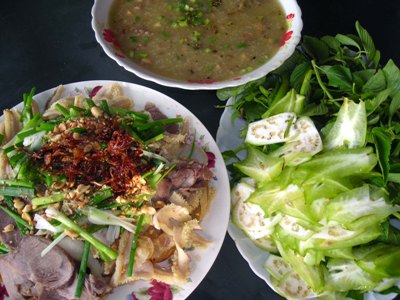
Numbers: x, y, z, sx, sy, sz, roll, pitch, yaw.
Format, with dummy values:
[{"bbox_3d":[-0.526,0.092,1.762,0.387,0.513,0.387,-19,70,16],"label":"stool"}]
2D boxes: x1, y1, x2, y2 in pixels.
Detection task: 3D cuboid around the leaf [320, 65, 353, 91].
[{"bbox_3d":[0.151,-0.080,0.486,0.044,0.008,0.024,40,67,17],"label":"leaf"}]

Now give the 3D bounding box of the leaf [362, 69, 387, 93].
[{"bbox_3d":[0.178,-0.072,0.452,0.016,0.013,0.028,40,65,21],"label":"leaf"}]

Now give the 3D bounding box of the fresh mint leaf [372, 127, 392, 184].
[{"bbox_3d":[0.178,0.005,0.433,0.011,0.012,0.064,2,62,-2],"label":"fresh mint leaf"}]

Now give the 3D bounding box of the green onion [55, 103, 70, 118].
[{"bbox_3d":[-0.133,-0.038,0.425,0.007,0.010,0.024,-35,65,-21],"label":"green onion"}]

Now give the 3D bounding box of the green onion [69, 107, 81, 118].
[{"bbox_3d":[-0.130,-0.039,0.456,0.010,0.009,0.013,-20,65,-13],"label":"green onion"}]

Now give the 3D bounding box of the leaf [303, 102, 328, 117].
[{"bbox_3d":[0.124,-0.042,0.471,0.033,0.008,0.012,-17,64,-12],"label":"leaf"}]

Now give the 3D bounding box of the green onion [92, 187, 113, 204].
[{"bbox_3d":[-0.087,0.041,0.396,0.020,0.007,0.009,-35,69,-13],"label":"green onion"}]

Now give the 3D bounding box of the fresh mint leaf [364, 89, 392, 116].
[{"bbox_3d":[0.176,-0.047,0.433,0.013,0.013,0.041,41,65,21],"label":"fresh mint leaf"}]

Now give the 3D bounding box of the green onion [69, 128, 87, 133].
[{"bbox_3d":[-0.119,-0.019,0.427,0.017,0.005,0.006,0,62,-3],"label":"green onion"}]

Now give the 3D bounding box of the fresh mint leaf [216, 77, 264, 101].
[{"bbox_3d":[0.042,-0.064,0.452,0.045,0.015,0.025,-14,59,-11],"label":"fresh mint leaf"}]

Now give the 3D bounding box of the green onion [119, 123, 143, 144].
[{"bbox_3d":[-0.064,-0.016,0.406,0.026,0.010,0.007,41,65,21],"label":"green onion"}]

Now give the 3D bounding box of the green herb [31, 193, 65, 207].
[{"bbox_3d":[-0.138,0.044,0.397,0.030,0.007,0.008,-11,63,0],"label":"green herb"}]

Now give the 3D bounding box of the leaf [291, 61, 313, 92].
[{"bbox_3d":[0.104,-0.075,0.452,0.017,0.013,0.033,27,61,15],"label":"leaf"}]

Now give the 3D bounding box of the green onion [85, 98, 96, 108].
[{"bbox_3d":[-0.107,-0.046,0.430,0.008,0.009,0.015,-29,63,-19],"label":"green onion"}]

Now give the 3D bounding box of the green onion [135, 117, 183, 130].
[{"bbox_3d":[-0.042,-0.027,0.451,0.051,0.007,0.008,-11,63,-9],"label":"green onion"}]

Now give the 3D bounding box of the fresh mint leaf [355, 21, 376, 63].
[{"bbox_3d":[0.194,-0.128,0.515,0.015,0.008,0.053,-19,83,-13],"label":"fresh mint leaf"}]

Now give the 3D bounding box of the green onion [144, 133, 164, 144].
[{"bbox_3d":[-0.042,-0.010,0.406,0.016,0.008,0.007,-24,61,-16],"label":"green onion"}]

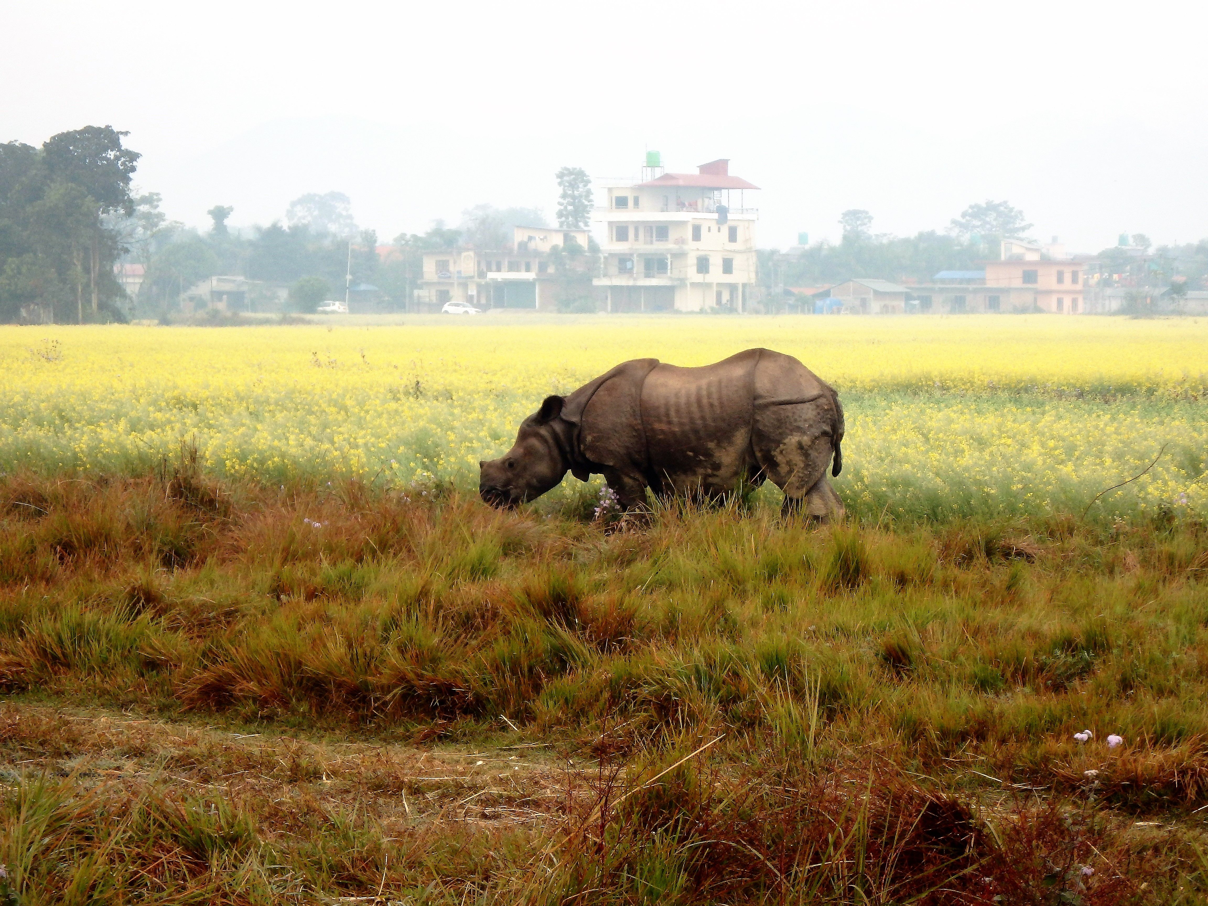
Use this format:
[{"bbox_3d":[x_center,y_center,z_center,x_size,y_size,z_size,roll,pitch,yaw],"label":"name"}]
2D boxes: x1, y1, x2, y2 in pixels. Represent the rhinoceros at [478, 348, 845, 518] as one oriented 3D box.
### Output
[{"bbox_3d":[0.444,-0.043,28.000,2.750,1.500,0.950,0,2,7],"label":"rhinoceros"}]

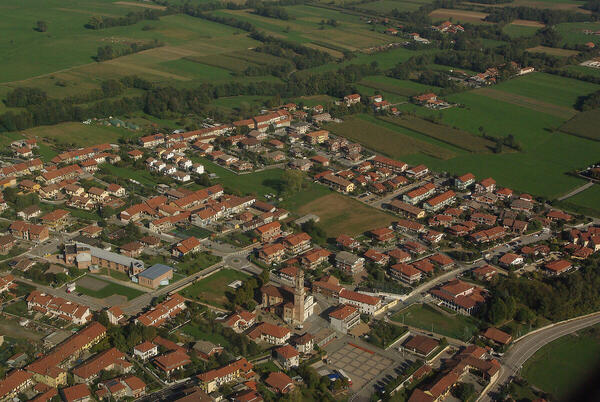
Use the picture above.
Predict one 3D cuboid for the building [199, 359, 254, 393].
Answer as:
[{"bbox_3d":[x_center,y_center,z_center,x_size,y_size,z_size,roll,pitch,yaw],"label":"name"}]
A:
[{"bbox_3d":[-41.870,97.260,489.880,31.500,8.600,12.300,-19,29,-41],"label":"building"}]

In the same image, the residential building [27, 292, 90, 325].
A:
[{"bbox_3d":[-154.840,67.790,559.960,46.800,8.400,12.200,12,24,27],"label":"residential building"}]

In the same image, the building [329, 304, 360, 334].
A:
[{"bbox_3d":[28.780,74.220,549.310,13.700,10.200,16.800,18,27,36],"label":"building"}]

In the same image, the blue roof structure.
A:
[{"bbox_3d":[-100.190,52.350,602.660,12.800,7.600,19.800,14,25,30],"label":"blue roof structure"}]

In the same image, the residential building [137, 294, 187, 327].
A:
[{"bbox_3d":[-89.660,70.810,555.450,12.600,8.200,38.800,12,24,27],"label":"residential building"}]

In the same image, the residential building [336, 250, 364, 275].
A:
[{"bbox_3d":[36.270,43.540,628.340,14.000,9.600,17.000,18,27,37],"label":"residential building"}]

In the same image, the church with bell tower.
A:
[{"bbox_3d":[-8.610,53.570,561.180,35.200,38.700,20.800,16,26,33],"label":"church with bell tower"}]

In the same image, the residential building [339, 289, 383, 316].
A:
[{"bbox_3d":[38.740,65.890,572.530,27.200,9.000,9.500,12,24,26],"label":"residential building"}]

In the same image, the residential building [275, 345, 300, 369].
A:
[{"bbox_3d":[-7.510,90.630,509.050,9.200,8.000,13.000,-15,27,-35],"label":"residential building"}]

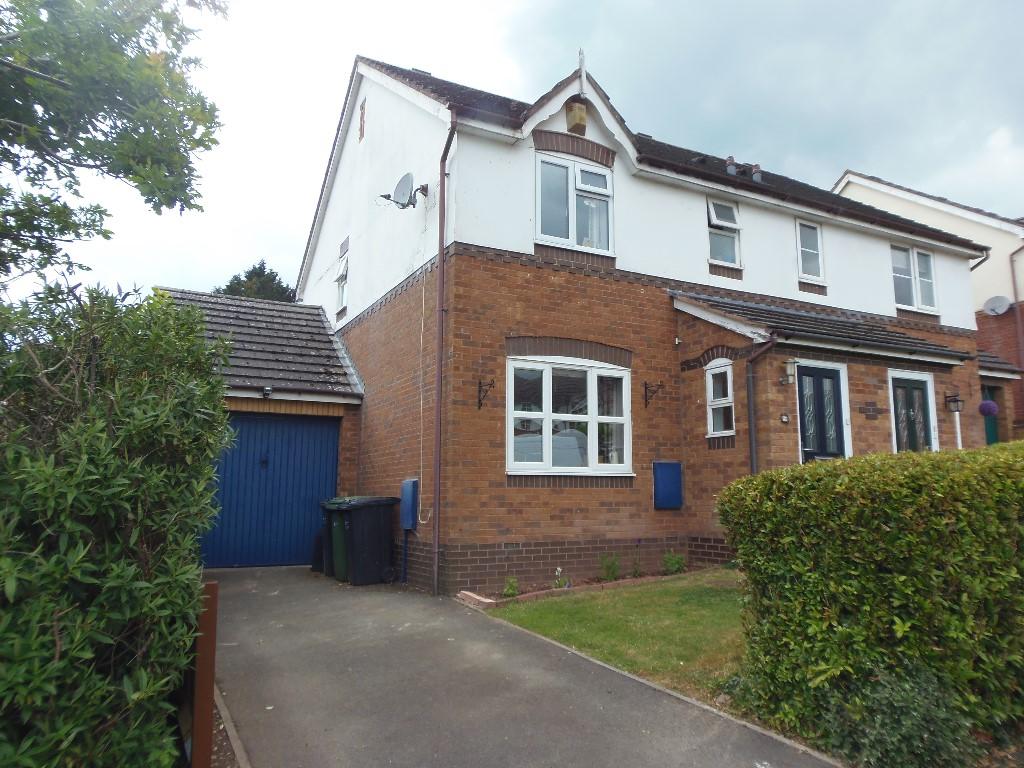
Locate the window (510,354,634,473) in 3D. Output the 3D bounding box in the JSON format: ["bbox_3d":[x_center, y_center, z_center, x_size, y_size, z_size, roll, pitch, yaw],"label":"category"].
[{"bbox_3d":[0.730,0.383,8.723,1.830,1.470,0.100,4,-9,-27],"label":"window"}]

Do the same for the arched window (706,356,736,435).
[{"bbox_3d":[2.617,0.176,8.898,0.100,0.980,0.520,4,-9,-27],"label":"arched window"}]

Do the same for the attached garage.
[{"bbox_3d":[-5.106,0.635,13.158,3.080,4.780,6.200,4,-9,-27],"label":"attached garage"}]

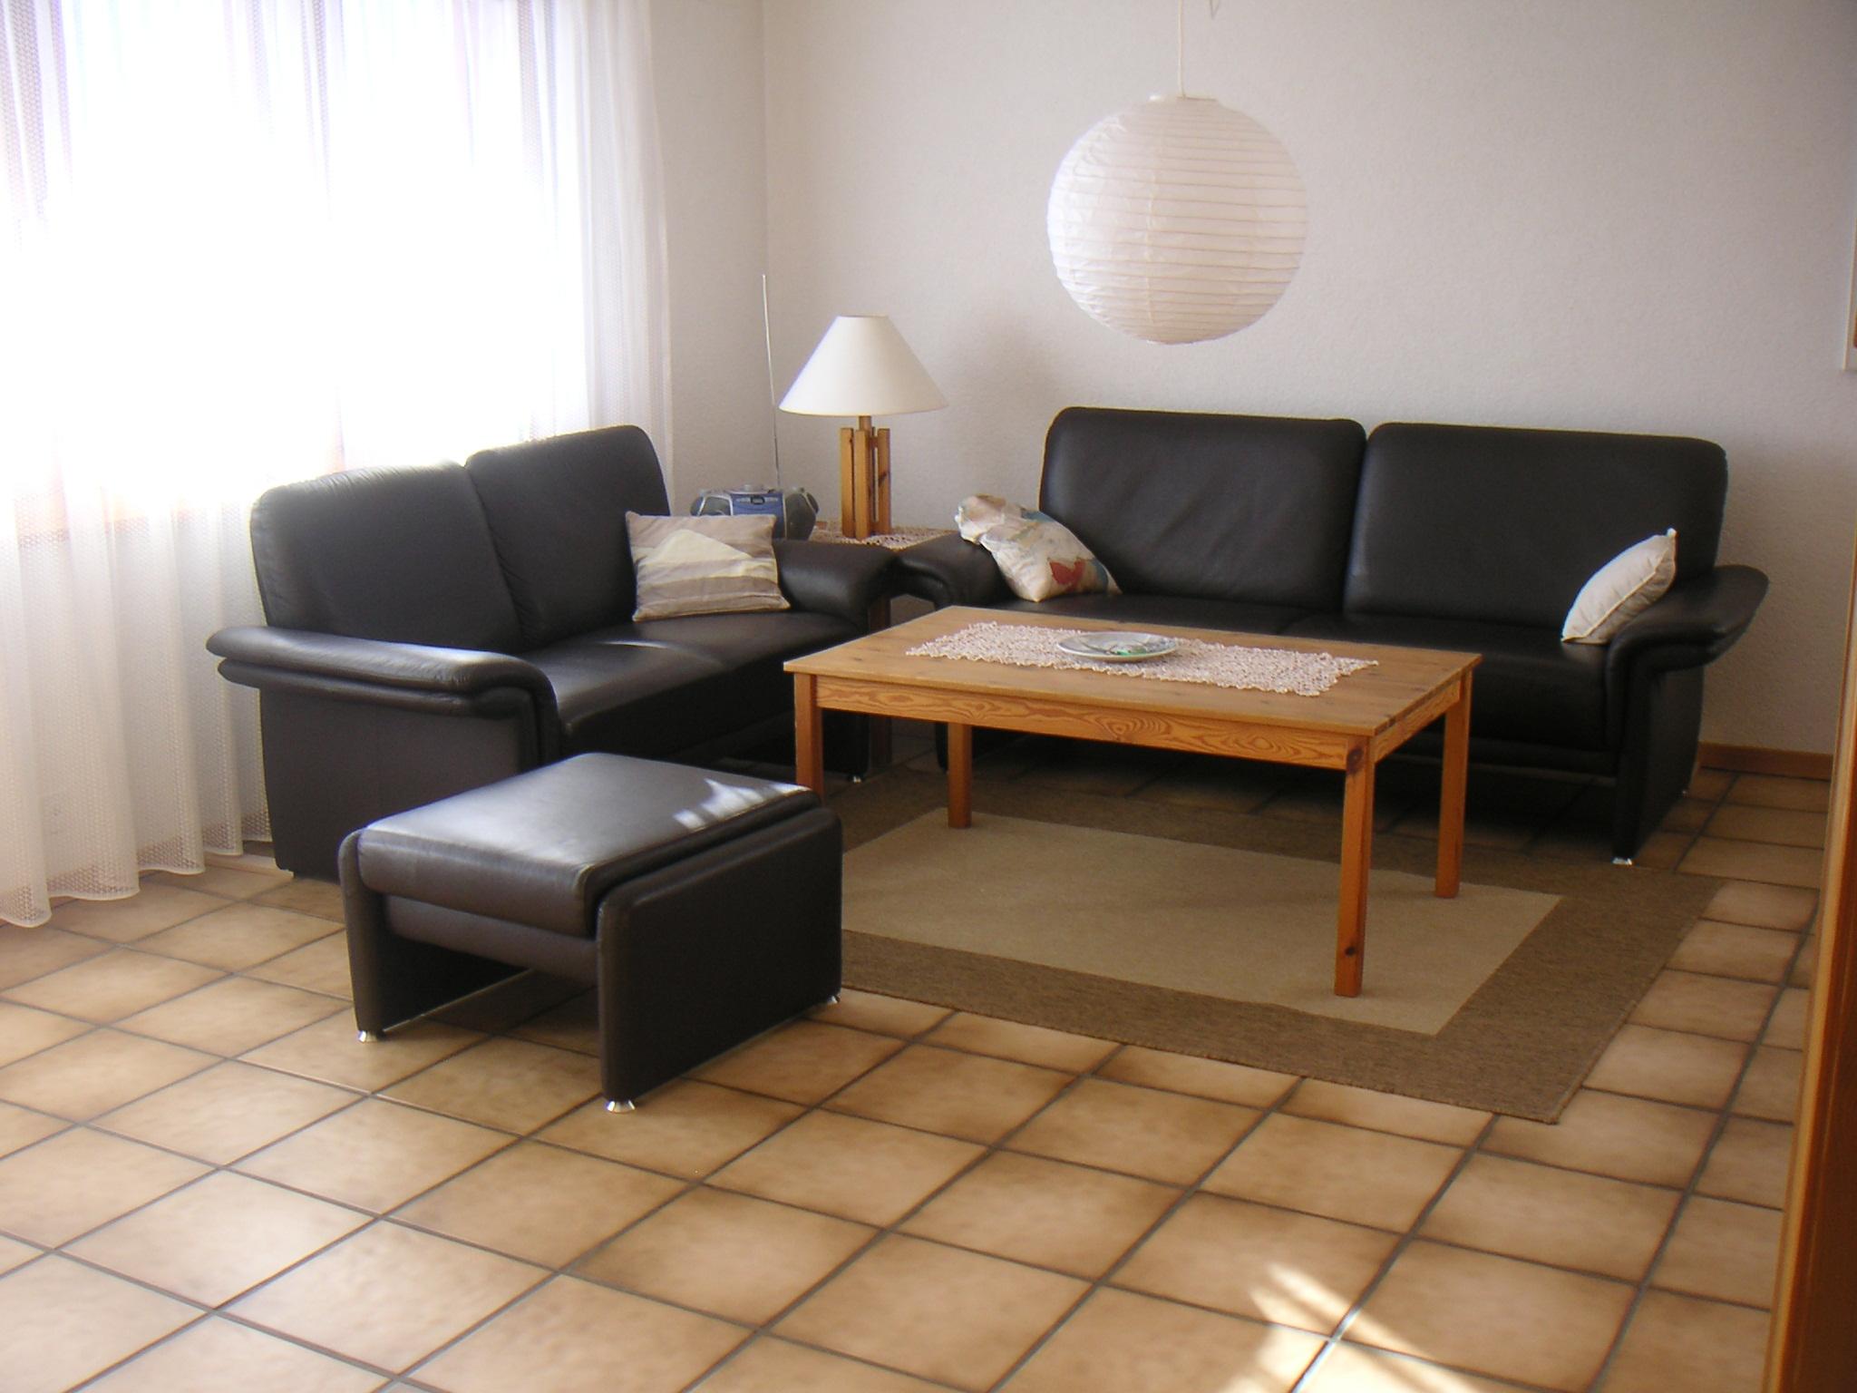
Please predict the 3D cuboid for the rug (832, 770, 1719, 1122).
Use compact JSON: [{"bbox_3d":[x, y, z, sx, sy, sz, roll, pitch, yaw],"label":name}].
[{"bbox_3d":[0.448,0.420,4.106,2.000,0.010,1.400,6,14,29],"label":"rug"}]

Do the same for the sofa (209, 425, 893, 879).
[{"bbox_3d":[-0.820,-0.121,4.644,0.870,0.870,1.580,6,14,29],"label":"sofa"}]

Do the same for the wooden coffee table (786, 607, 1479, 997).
[{"bbox_3d":[0.425,0.167,4.097,1.225,0.508,0.695,6,14,29],"label":"wooden coffee table"}]

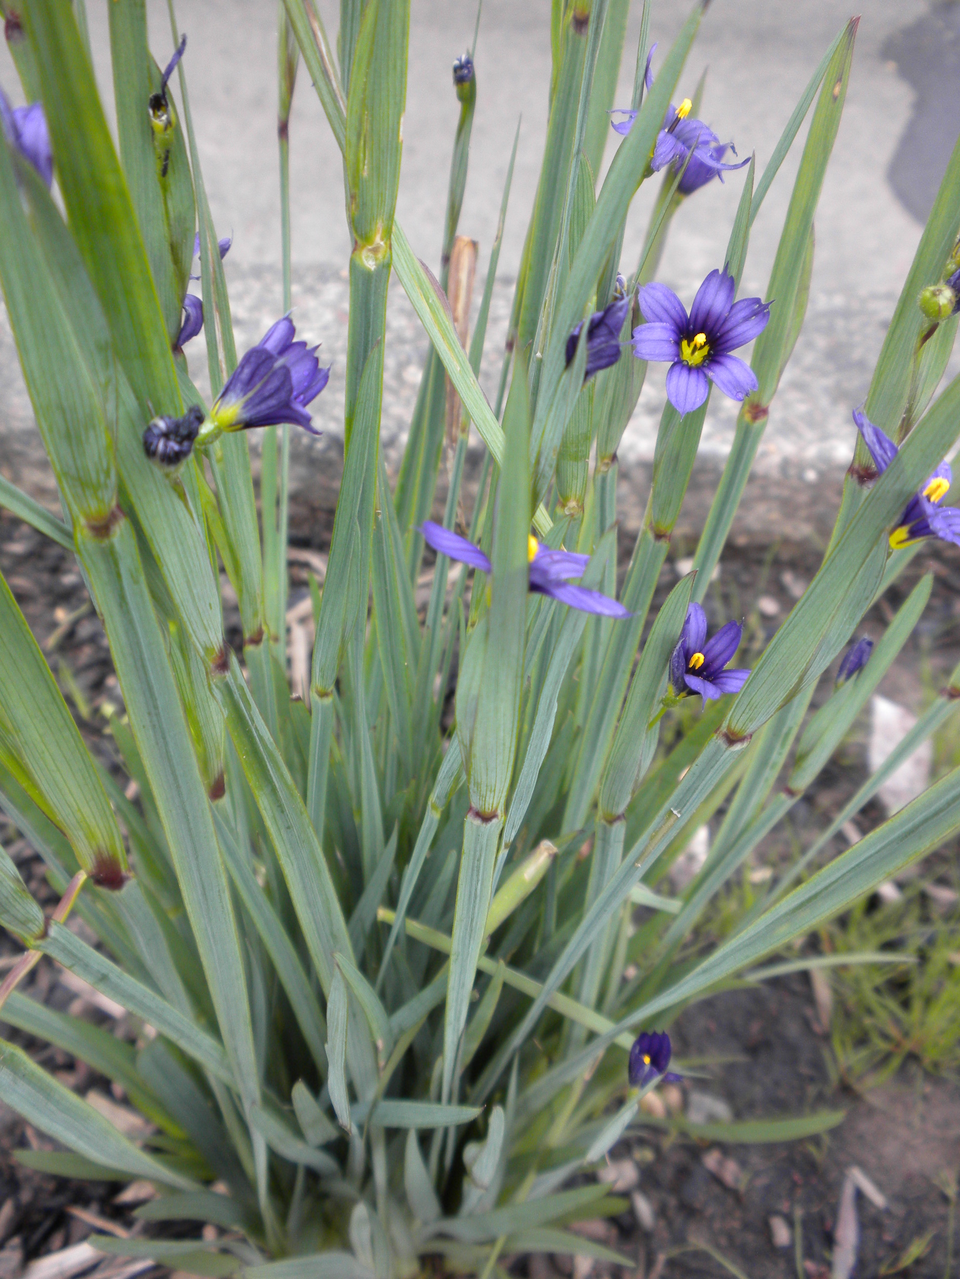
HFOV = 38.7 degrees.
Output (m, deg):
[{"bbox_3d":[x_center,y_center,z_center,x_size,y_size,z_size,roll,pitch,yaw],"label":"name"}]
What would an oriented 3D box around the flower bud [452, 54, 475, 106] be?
[{"bbox_3d":[-0.003,-0.111,0.270,0.004,0.009,0.004,3,21,-1],"label":"flower bud"}]

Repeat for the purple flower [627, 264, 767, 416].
[{"bbox_3d":[0.038,-0.052,0.240,0.024,0.010,0.025,0,78,-2],"label":"purple flower"}]

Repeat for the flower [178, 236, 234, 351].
[{"bbox_3d":[-0.047,-0.060,0.235,0.009,0.017,0.009,5,21,-2],"label":"flower"}]

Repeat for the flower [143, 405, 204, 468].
[{"bbox_3d":[-0.043,-0.028,0.190,0.008,0.007,0.007,5,21,-2],"label":"flower"}]

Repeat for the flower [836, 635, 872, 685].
[{"bbox_3d":[0.079,0.005,0.290,0.005,0.011,0.005,26,21,-8],"label":"flower"}]

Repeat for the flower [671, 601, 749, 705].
[{"bbox_3d":[0.044,0.003,0.265,0.013,0.011,0.018,5,68,-23],"label":"flower"}]

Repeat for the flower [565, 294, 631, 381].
[{"bbox_3d":[0.020,-0.051,0.230,0.009,0.013,0.008,20,21,-6],"label":"flower"}]

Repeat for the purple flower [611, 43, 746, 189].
[{"bbox_3d":[0.034,-0.092,0.240,0.020,0.017,0.019,11,27,-11],"label":"purple flower"}]

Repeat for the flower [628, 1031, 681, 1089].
[{"bbox_3d":[0.042,0.101,0.330,0.011,0.009,0.013,2,66,-6],"label":"flower"}]

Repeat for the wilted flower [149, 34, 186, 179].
[{"bbox_3d":[-0.051,-0.087,0.225,0.006,0.022,0.006,4,17,-1],"label":"wilted flower"}]

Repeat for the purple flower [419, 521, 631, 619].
[{"bbox_3d":[0.005,-0.009,0.172,0.026,0.006,0.023,22,6,-2],"label":"purple flower"}]

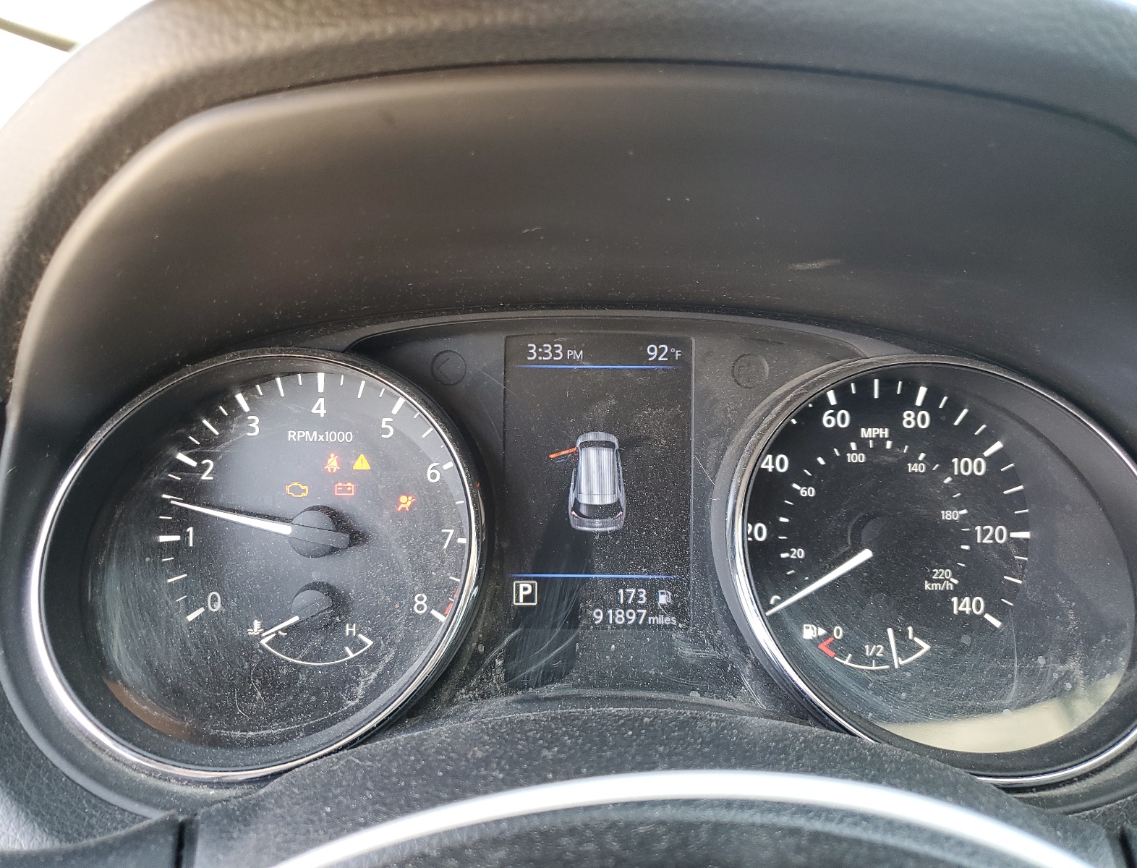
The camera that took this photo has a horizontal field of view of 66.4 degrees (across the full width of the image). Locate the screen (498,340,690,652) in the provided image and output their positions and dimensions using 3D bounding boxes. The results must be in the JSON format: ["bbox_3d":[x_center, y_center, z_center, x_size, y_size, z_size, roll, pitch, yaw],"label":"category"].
[{"bbox_3d":[0.010,0.022,0.312,0.067,0.115,0.012,0,1,-1],"label":"screen"}]

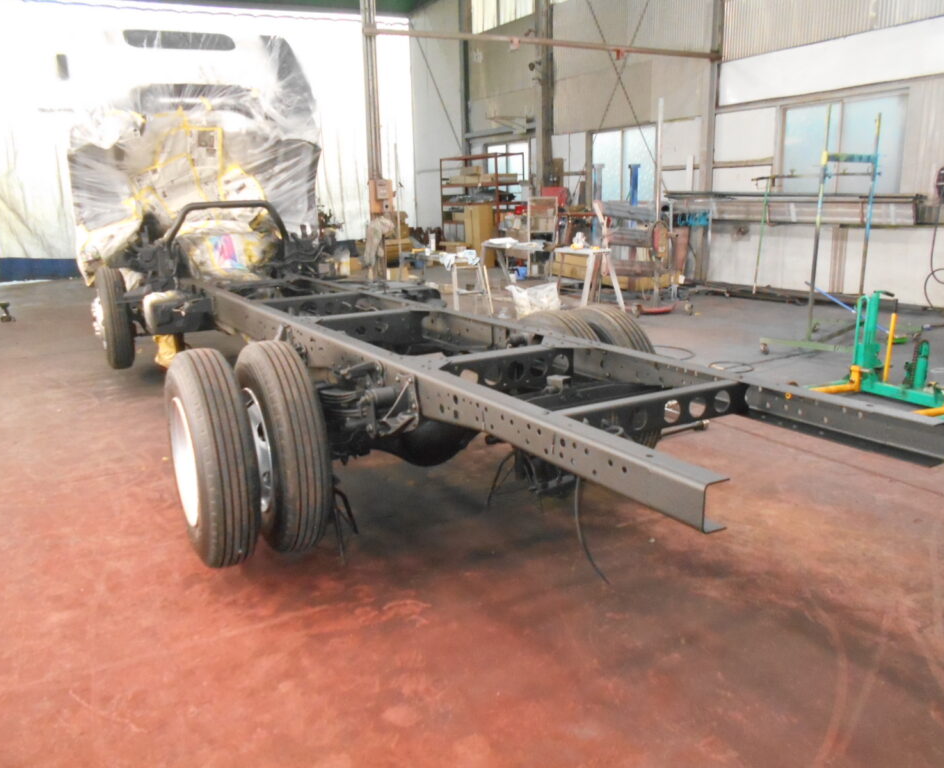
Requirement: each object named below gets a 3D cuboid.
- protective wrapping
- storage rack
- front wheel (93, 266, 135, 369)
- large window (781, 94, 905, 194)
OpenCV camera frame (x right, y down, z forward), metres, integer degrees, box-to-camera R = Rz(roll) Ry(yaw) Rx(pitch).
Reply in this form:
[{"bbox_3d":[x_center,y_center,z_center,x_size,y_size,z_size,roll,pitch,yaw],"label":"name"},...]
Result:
[{"bbox_3d":[-2.626,-2.104,7.328,2.150,2.020,1.500,-8,15,-29],"label":"protective wrapping"},{"bbox_3d":[0.219,-4.112,18.225,0.709,2.420,2.559,-9,15,-29],"label":"storage rack"},{"bbox_3d":[-2.933,-0.535,6.287,0.260,0.820,0.820,-8,15,-29],"label":"front wheel"},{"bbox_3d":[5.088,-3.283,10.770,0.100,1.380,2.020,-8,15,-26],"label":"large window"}]

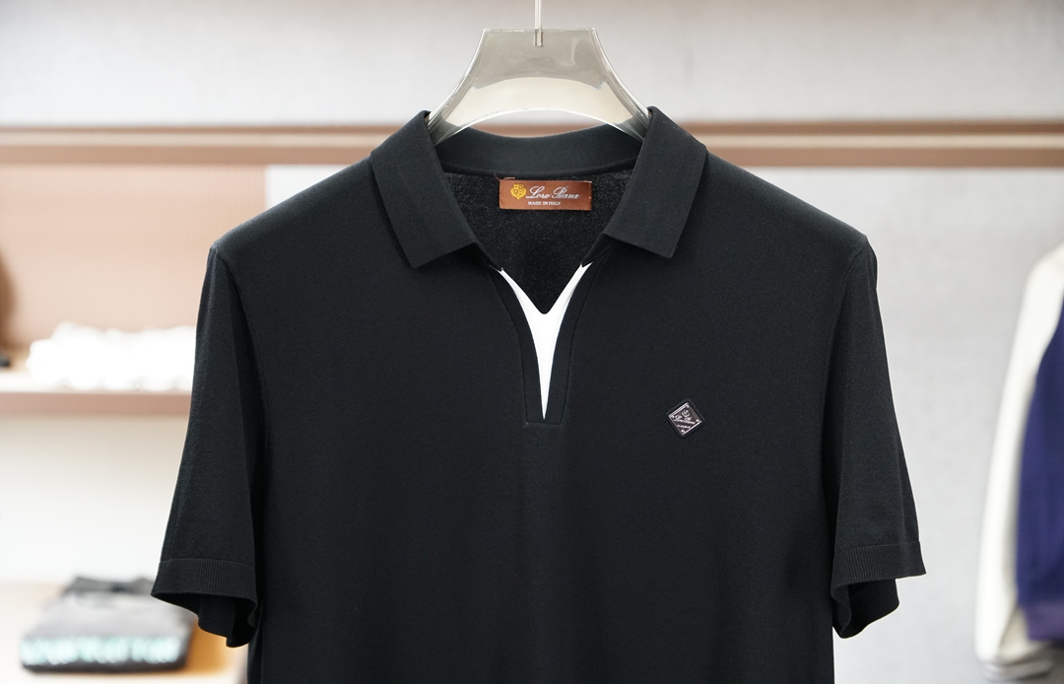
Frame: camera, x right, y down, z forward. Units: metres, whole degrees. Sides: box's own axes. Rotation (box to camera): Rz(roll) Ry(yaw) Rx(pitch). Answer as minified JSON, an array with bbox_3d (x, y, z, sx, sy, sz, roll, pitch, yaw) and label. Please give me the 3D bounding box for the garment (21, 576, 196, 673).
[{"bbox_3d":[-0.672,0.467,4.071,0.260,0.065,0.350,0,6,0],"label":"garment"}]

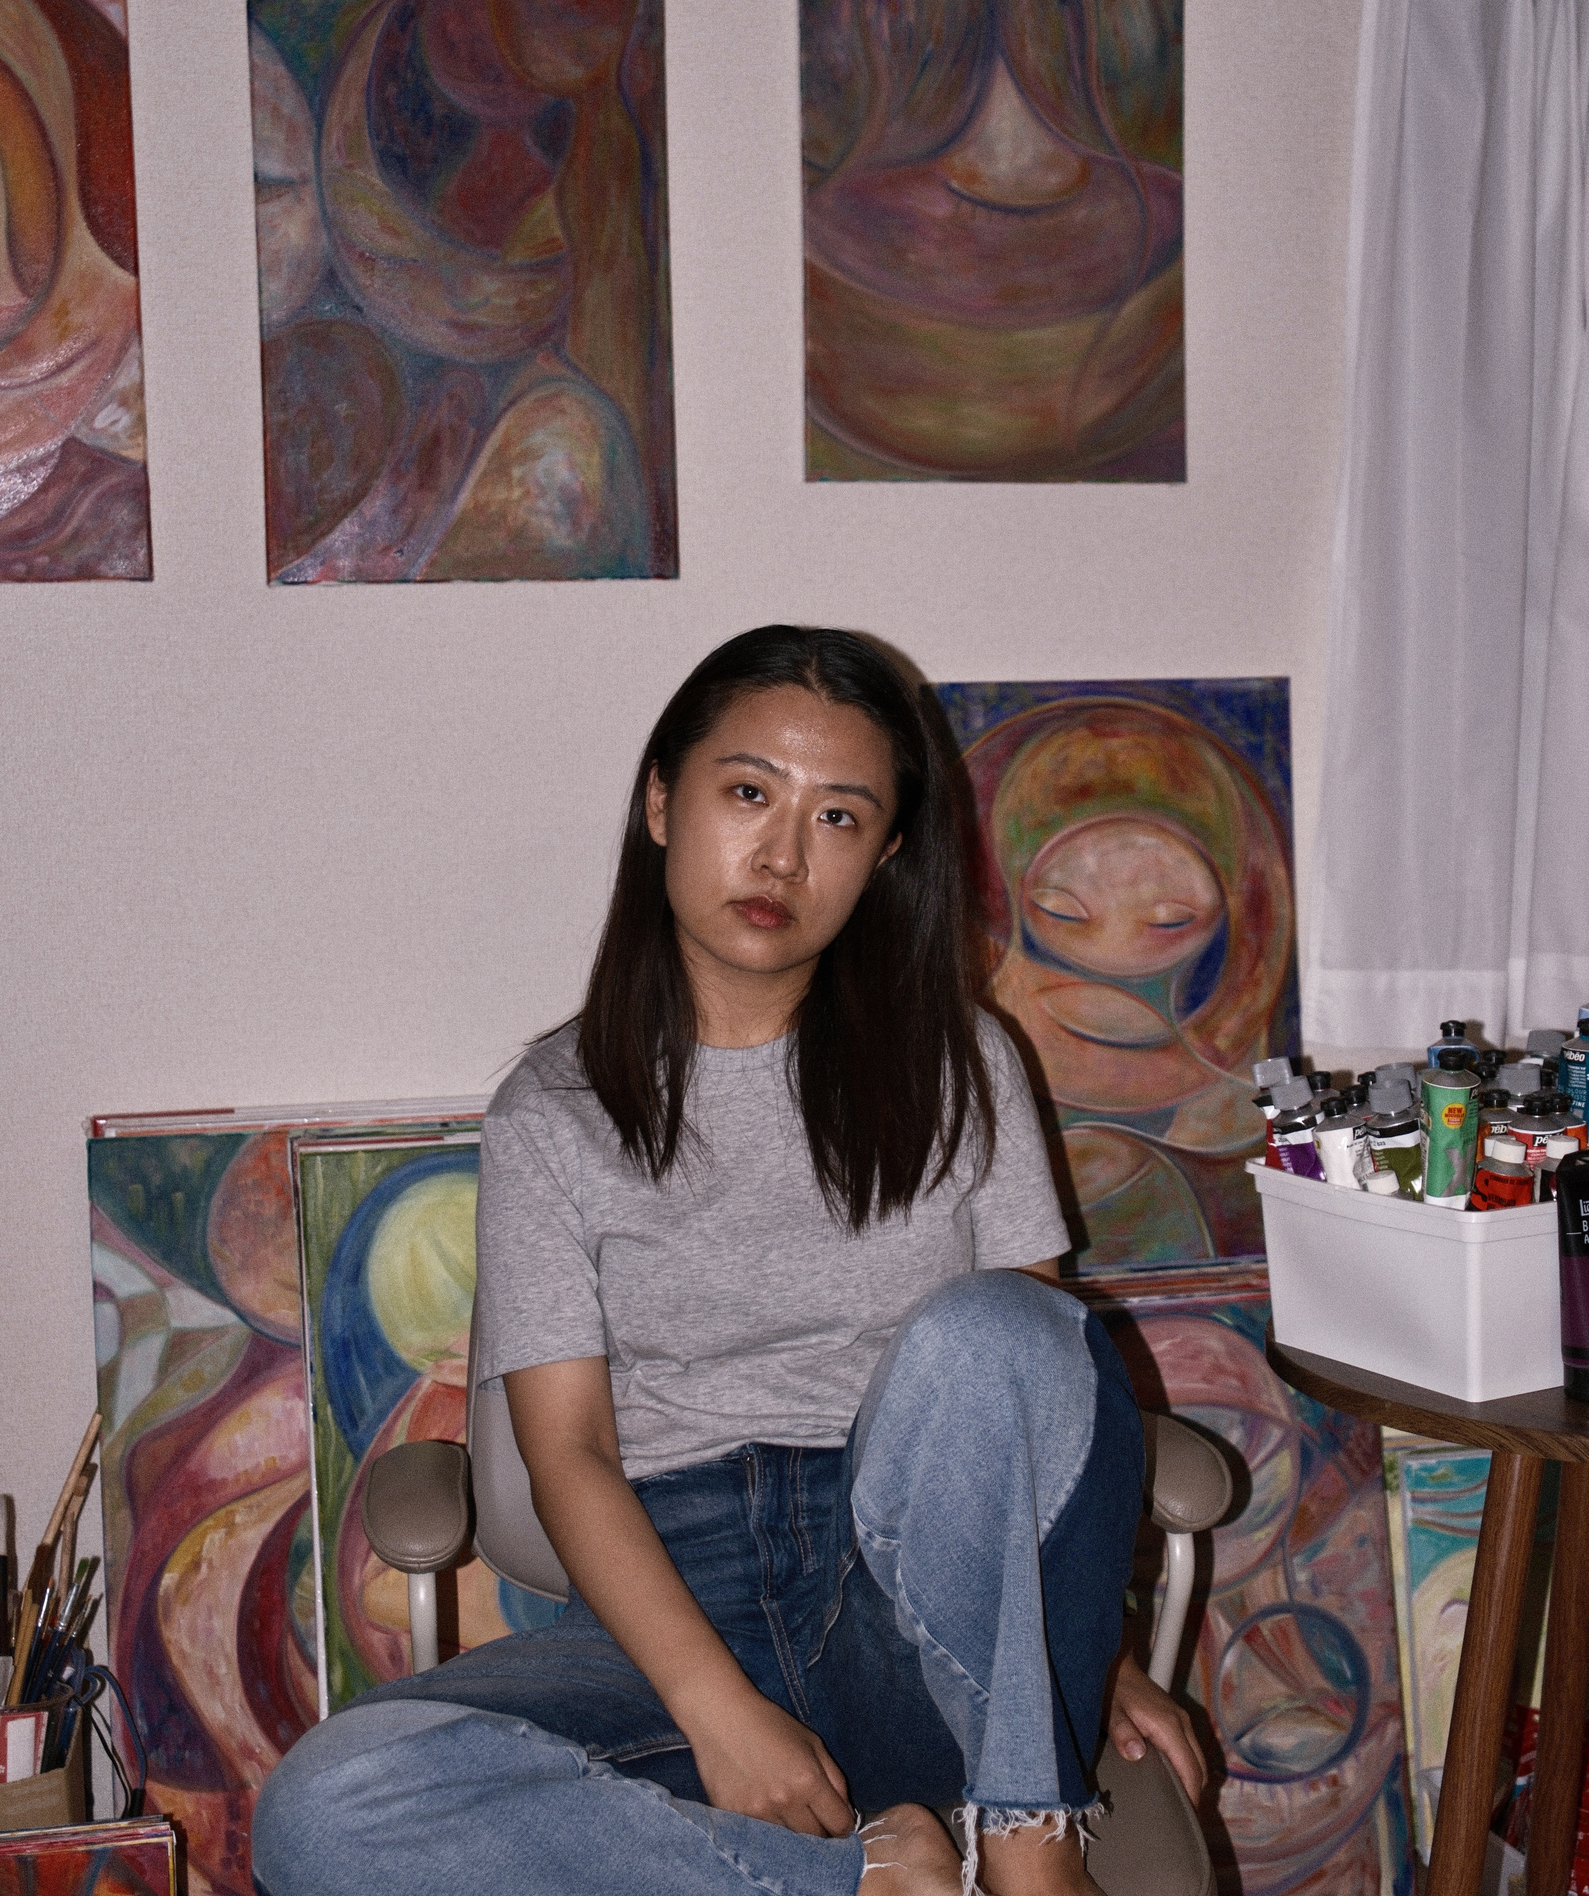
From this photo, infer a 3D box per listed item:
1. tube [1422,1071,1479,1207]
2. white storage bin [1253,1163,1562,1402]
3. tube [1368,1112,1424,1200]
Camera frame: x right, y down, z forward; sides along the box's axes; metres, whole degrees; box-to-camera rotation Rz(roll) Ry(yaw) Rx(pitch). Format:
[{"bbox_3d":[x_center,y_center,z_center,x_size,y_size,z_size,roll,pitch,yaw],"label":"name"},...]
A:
[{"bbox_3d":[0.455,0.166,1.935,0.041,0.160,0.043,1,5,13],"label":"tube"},{"bbox_3d":[0.533,0.225,2.057,0.300,0.138,0.230,-4,6,-31],"label":"white storage bin"},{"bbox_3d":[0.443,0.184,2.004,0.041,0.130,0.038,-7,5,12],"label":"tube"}]

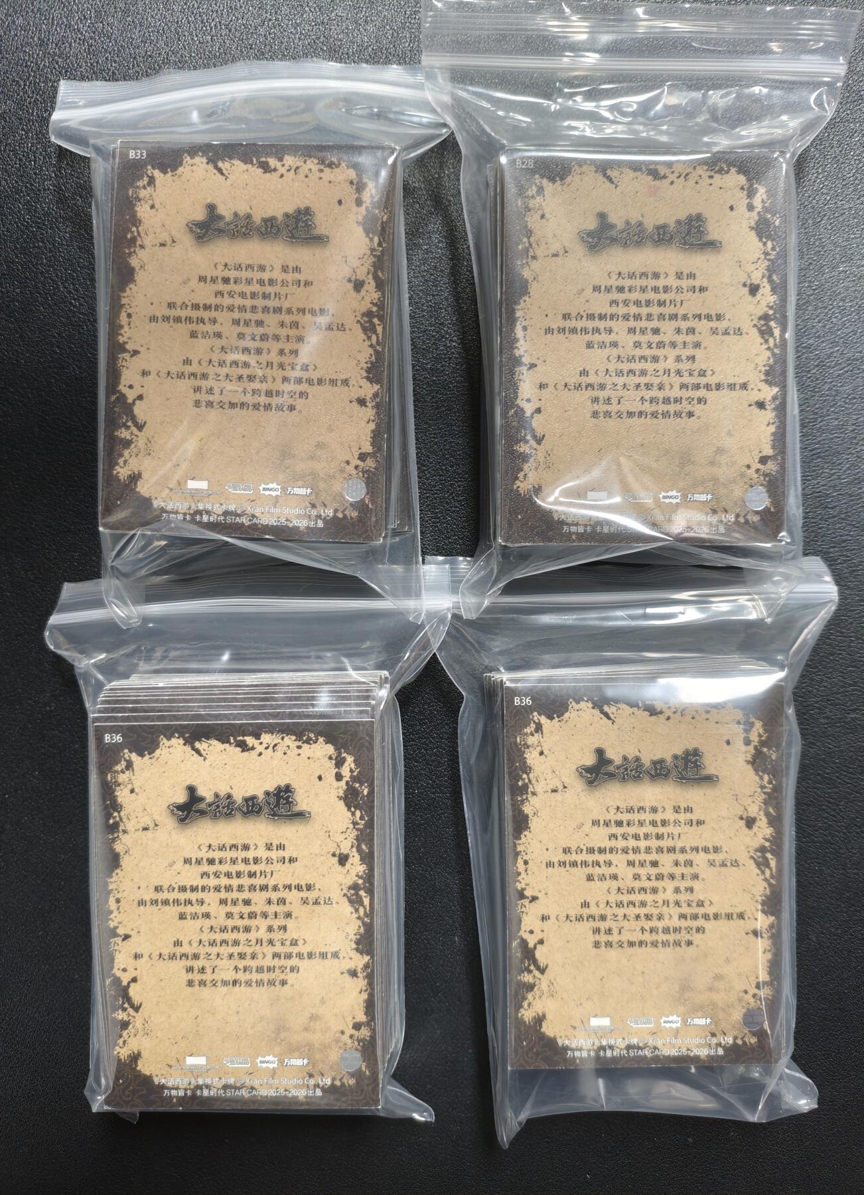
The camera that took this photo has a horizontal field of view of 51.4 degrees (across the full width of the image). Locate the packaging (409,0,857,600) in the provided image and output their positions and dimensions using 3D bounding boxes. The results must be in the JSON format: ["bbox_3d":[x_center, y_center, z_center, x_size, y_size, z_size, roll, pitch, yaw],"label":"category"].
[{"bbox_3d":[0.049,-0.067,0.208,0.102,0.020,0.142,0,90,0],"label":"packaging"}]

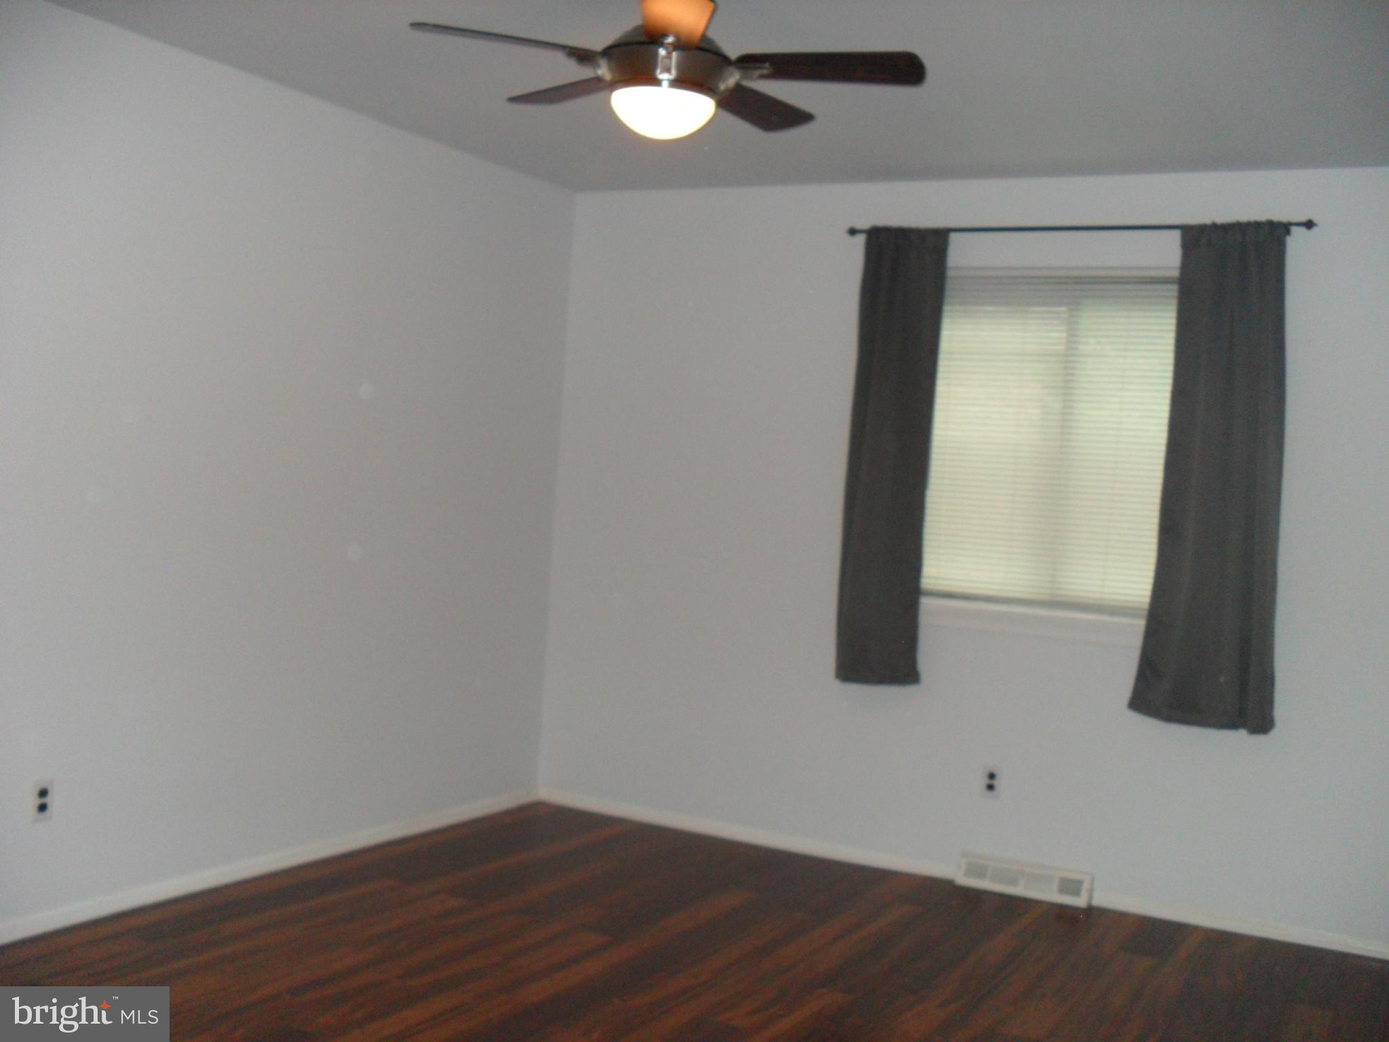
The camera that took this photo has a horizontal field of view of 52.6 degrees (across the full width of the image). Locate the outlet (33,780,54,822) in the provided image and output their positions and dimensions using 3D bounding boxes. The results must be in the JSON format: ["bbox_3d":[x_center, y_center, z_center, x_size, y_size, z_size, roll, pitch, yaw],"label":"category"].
[{"bbox_3d":[-1.676,0.723,3.622,0.010,0.115,0.071,5,1,27],"label":"outlet"}]

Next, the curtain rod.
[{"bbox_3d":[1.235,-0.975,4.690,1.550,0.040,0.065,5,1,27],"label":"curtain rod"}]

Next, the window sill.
[{"bbox_3d":[1.210,0.349,4.770,1.050,0.090,0.100,5,1,27],"label":"window sill"}]

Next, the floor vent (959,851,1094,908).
[{"bbox_3d":[1.113,1.214,4.753,0.450,0.100,0.070,5,1,27],"label":"floor vent"}]

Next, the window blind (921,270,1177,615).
[{"bbox_3d":[1.261,-0.278,4.771,1.000,1.150,0.045,5,1,27],"label":"window blind"}]

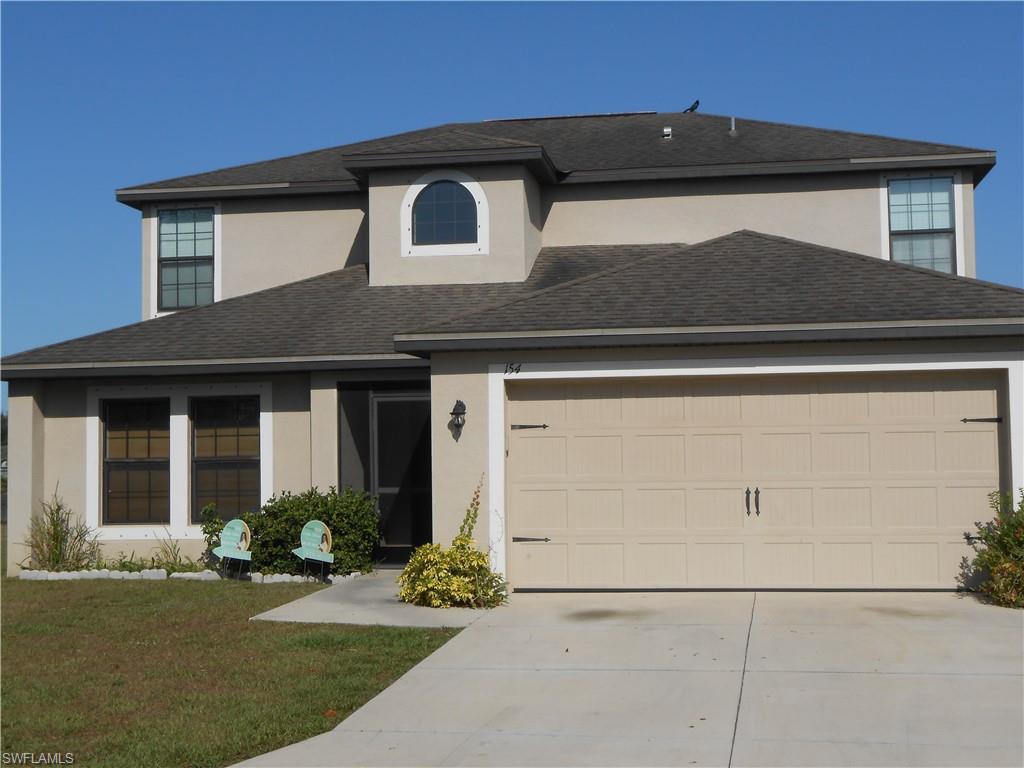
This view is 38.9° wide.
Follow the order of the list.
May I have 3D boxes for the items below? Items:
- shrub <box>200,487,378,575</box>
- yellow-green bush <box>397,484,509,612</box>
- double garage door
[{"bbox_3d":[-2.574,1.735,16.855,2.000,1.020,1.050,-1,-3,9],"label":"shrub"},{"bbox_3d":[-0.576,1.519,13.857,1.000,1.110,0.980,-1,-3,9],"label":"yellow-green bush"},{"bbox_3d":[2.335,0.979,14.279,4.860,2.120,0.100,-1,-3,9],"label":"double garage door"}]

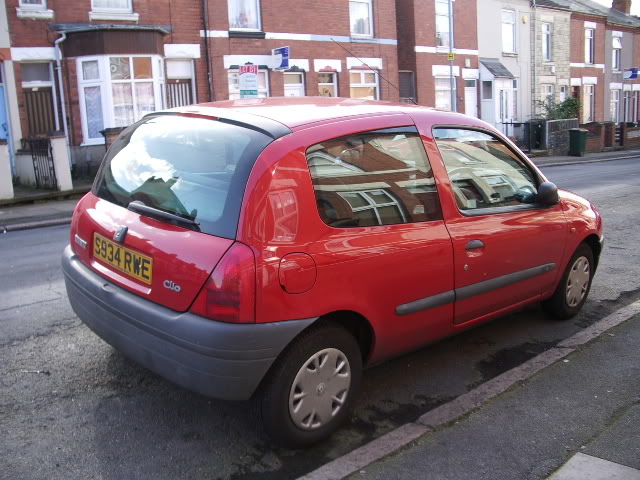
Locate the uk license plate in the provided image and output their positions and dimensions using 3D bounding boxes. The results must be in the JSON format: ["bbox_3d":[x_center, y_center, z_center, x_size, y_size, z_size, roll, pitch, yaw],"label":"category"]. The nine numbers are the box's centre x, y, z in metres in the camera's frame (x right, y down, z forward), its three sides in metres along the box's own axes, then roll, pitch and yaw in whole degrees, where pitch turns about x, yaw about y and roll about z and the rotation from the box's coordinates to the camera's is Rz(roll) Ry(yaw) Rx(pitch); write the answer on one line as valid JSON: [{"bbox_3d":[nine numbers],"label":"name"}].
[{"bbox_3d":[-0.850,0.078,2.791,0.020,0.112,0.520,-6,15,-44],"label":"uk license plate"}]

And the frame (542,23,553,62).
[{"bbox_3d":[9.274,-8.058,26.401,0.800,1.560,0.120,-14,15,-42],"label":"frame"}]

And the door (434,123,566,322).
[{"bbox_3d":[1.016,-0.119,3.630,1.290,1.070,0.250,-11,18,-43],"label":"door"}]

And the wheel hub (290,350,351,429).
[{"bbox_3d":[0.003,0.629,2.722,0.365,0.365,0.060,-11,18,-43],"label":"wheel hub"}]

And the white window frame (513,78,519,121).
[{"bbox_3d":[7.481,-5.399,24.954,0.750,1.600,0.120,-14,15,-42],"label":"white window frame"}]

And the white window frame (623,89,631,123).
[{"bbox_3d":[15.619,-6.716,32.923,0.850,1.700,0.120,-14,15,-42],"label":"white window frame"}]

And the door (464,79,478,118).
[{"bbox_3d":[5.376,-4.534,23.009,0.800,2.250,0.120,-14,15,-42],"label":"door"}]

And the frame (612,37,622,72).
[{"bbox_3d":[14.446,-9.047,31.476,0.850,1.600,0.120,-14,15,-42],"label":"frame"}]

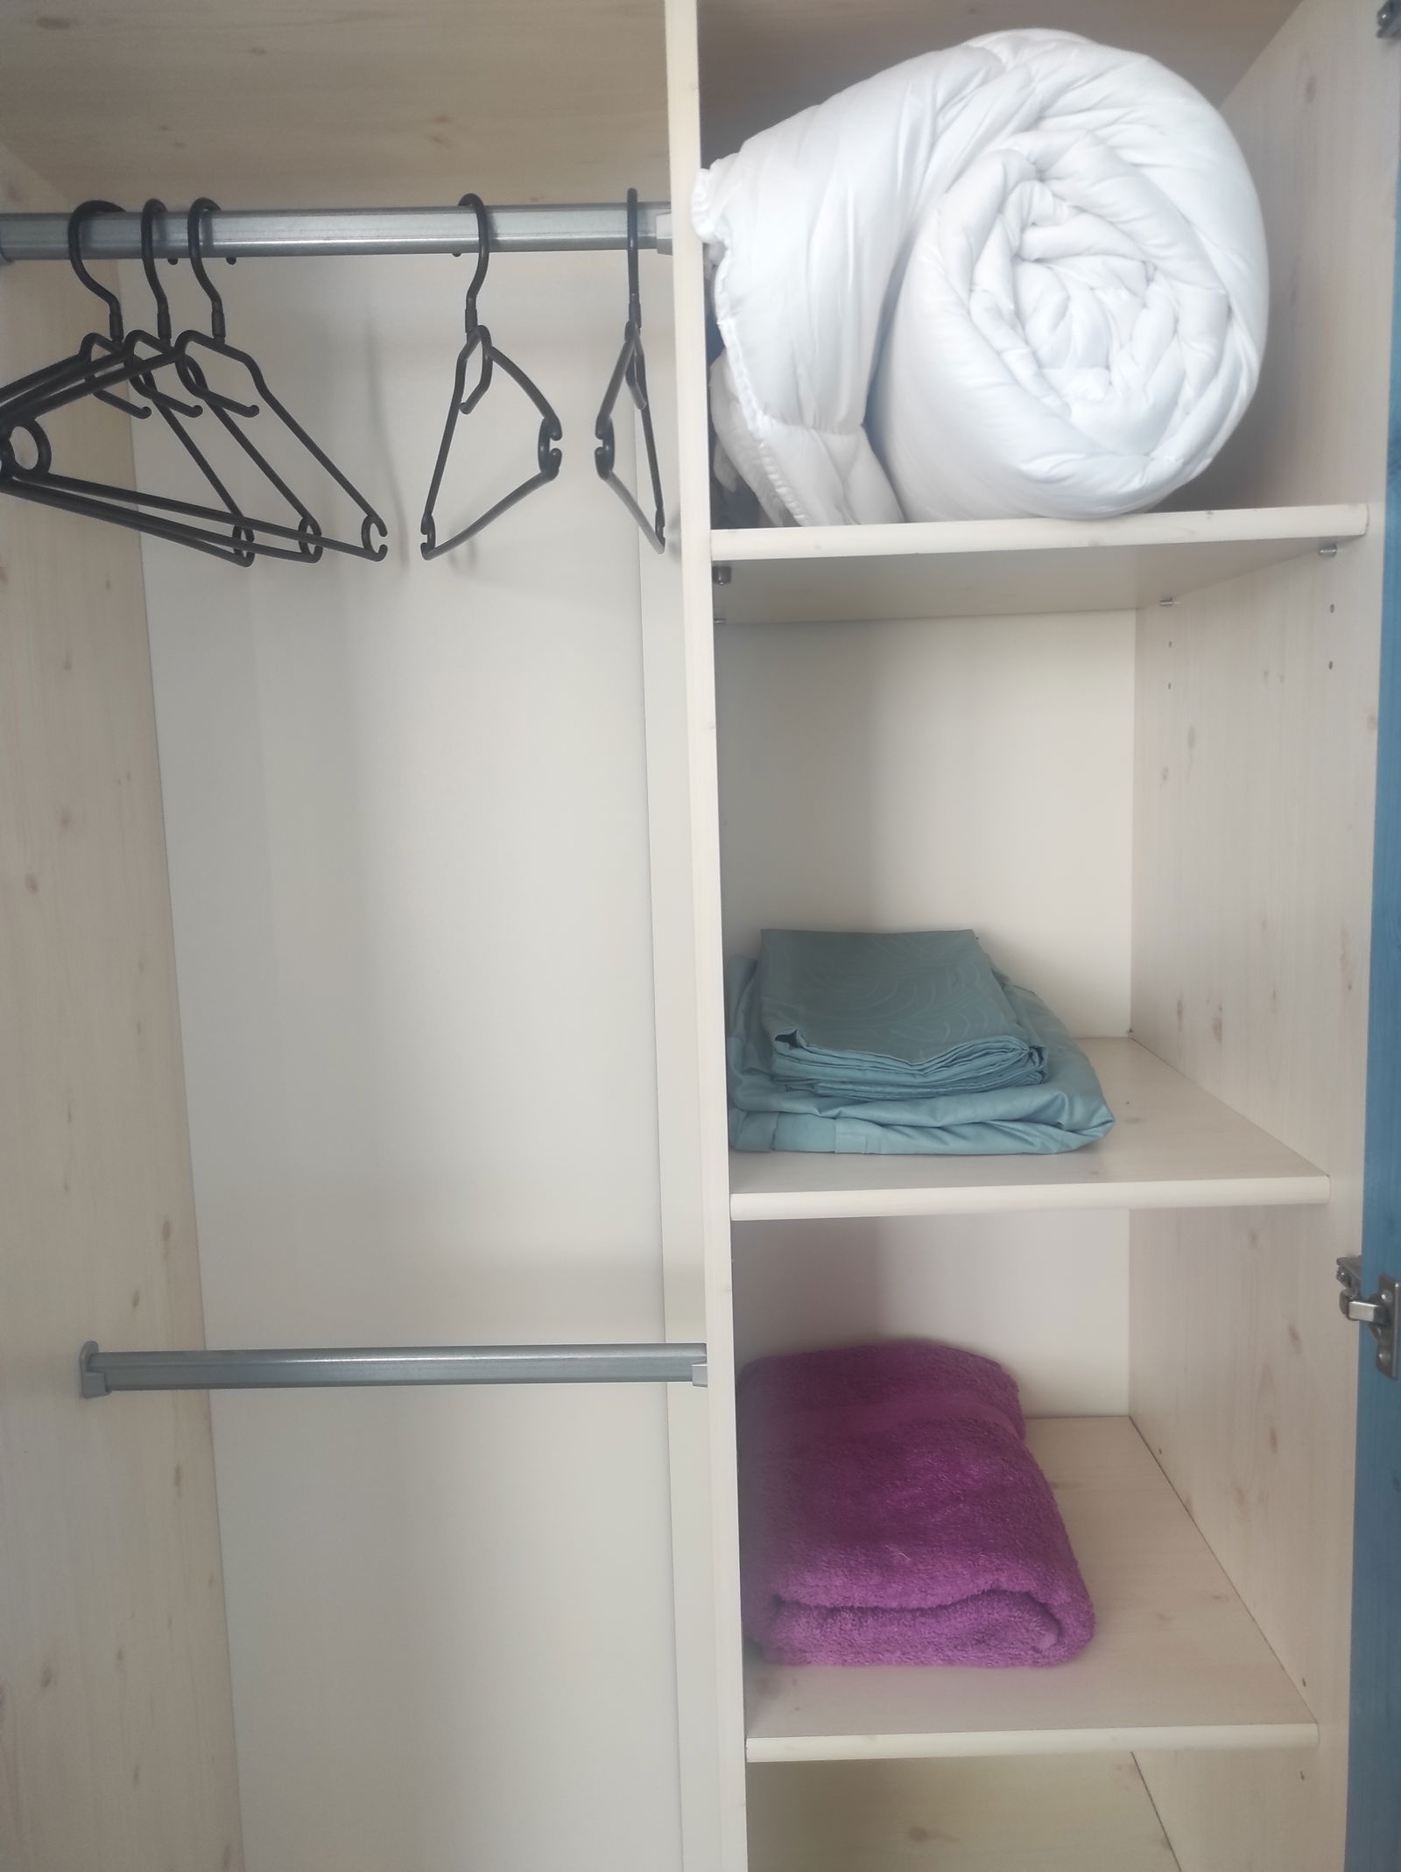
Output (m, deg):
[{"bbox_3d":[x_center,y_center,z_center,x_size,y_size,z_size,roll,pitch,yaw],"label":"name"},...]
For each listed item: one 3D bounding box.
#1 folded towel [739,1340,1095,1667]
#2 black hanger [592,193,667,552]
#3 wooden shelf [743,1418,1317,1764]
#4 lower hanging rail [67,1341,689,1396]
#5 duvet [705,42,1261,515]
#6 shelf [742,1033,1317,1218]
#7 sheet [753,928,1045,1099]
[{"bbox_3d":[0.177,0.487,1.206,0.279,0.101,0.356,-2,8,1],"label":"folded towel"},{"bbox_3d":[-0.053,-0.454,1.059,0.016,0.255,0.409,-1,8,4],"label":"black hanger"},{"bbox_3d":[0.241,0.547,1.189,0.405,0.018,0.447,-2,8,1],"label":"wooden shelf"},{"bbox_3d":[-0.252,0.363,1.133,0.522,0.043,0.024,-2,8,1],"label":"lower hanging rail"},{"bbox_3d":[0.173,-0.423,1.007,0.344,0.279,0.442,-2,8,1],"label":"duvet"},{"bbox_3d":[0.227,0.148,1.137,0.405,0.018,0.438,-2,8,1],"label":"shelf"},{"bbox_3d":[0.161,0.054,1.133,0.207,0.043,0.255,-2,21,1],"label":"sheet"}]

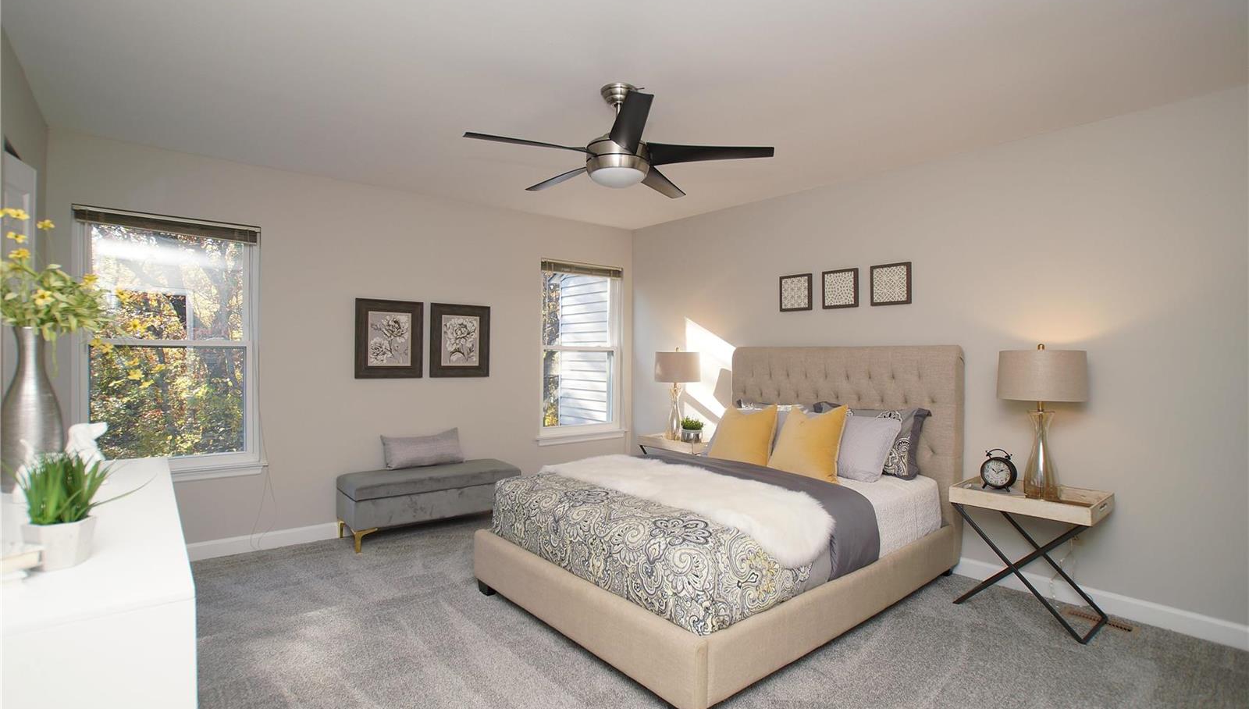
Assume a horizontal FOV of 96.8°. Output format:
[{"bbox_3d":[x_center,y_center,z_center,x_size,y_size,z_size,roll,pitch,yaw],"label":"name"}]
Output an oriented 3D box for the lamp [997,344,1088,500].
[{"bbox_3d":[2.095,0.340,2.784,0.360,0.792,0.360,1,0,-43],"label":"lamp"}]

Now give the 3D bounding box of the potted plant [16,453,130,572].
[{"bbox_3d":[-1.140,0.313,1.145,0.147,0.210,0.142,1,0,-43],"label":"potted plant"}]

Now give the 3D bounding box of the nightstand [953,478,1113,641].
[{"bbox_3d":[2.034,0.985,2.780,0.436,0.609,0.568,1,0,-43],"label":"nightstand"}]

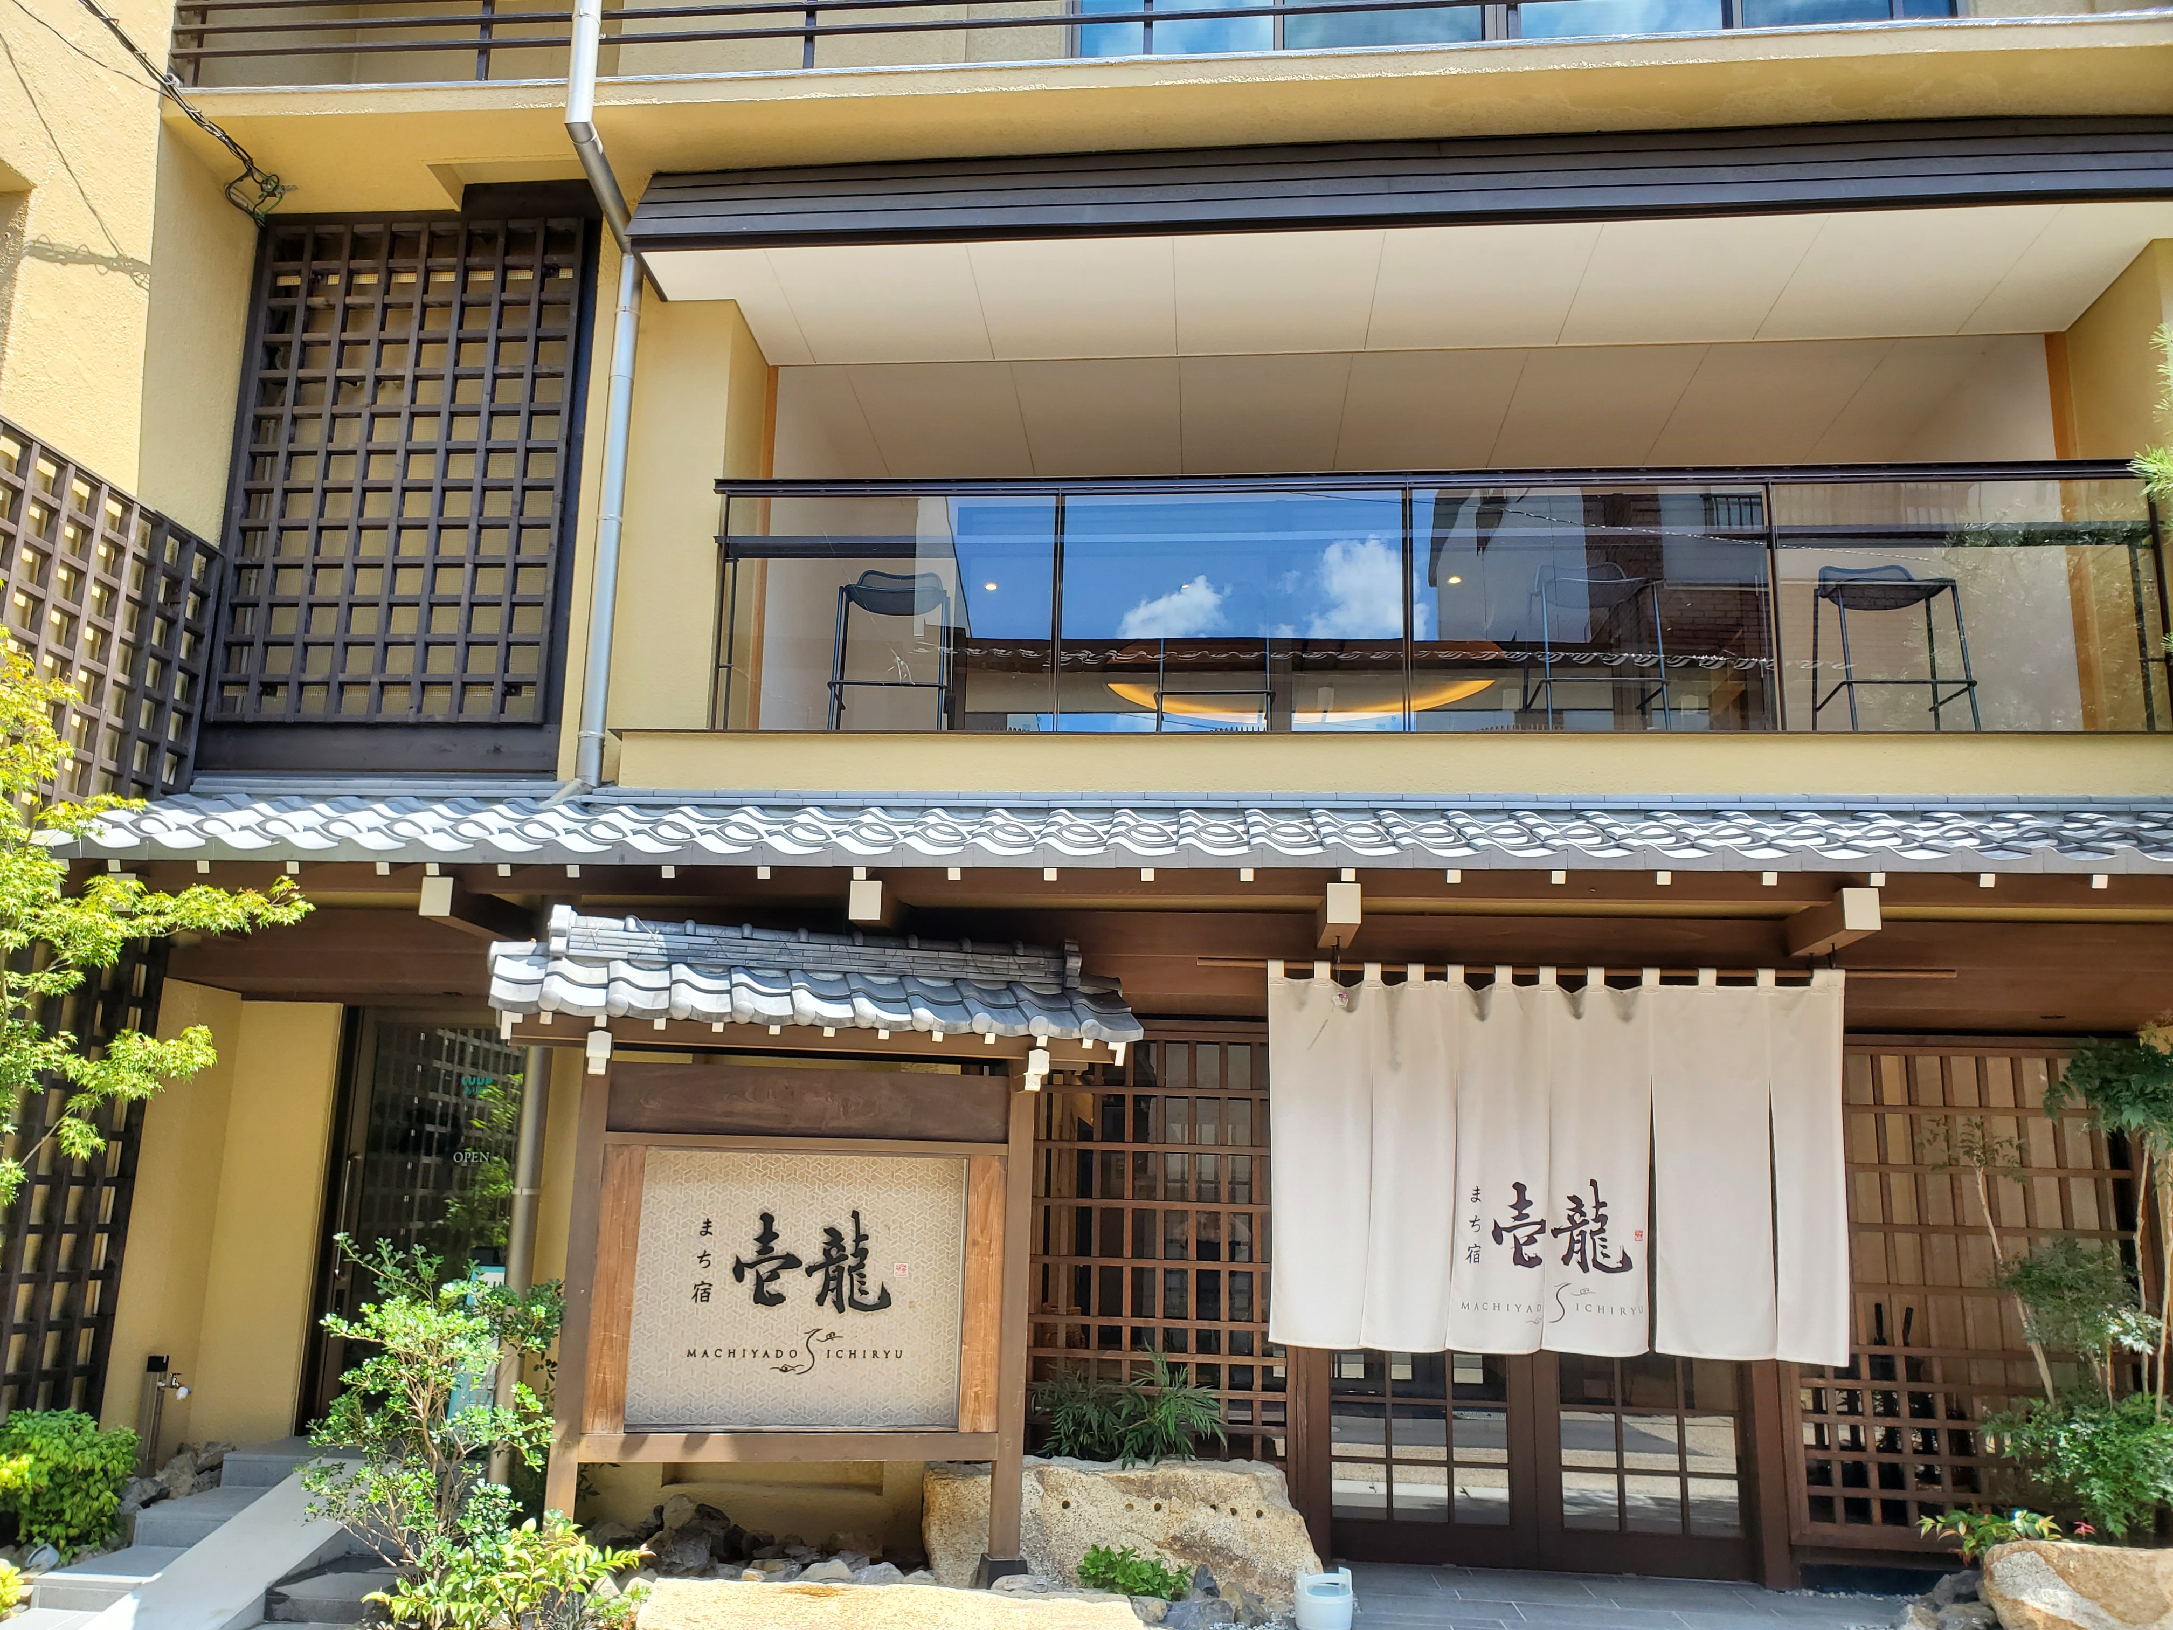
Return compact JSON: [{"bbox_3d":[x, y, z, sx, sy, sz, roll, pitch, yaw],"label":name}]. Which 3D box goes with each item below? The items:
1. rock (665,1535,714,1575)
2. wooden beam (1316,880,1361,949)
[{"bbox_3d":[-1.271,2.368,5.222,0.140,0.120,0.120,0,-10,6],"label":"rock"},{"bbox_3d":[0.930,0.374,5.993,0.115,0.145,0.640,0,-11,6],"label":"wooden beam"}]

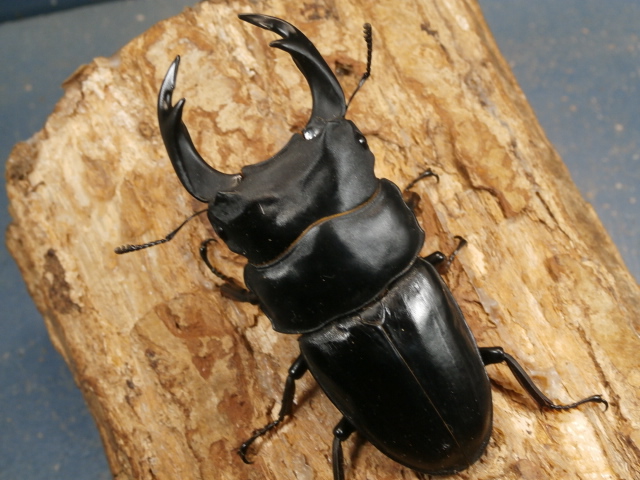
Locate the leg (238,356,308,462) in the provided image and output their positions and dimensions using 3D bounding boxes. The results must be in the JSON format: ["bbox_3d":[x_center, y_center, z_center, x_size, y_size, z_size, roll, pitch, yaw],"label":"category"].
[{"bbox_3d":[-0.006,0.024,0.180,0.003,0.007,0.017,30,69,13],"label":"leg"}]

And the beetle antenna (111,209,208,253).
[{"bbox_3d":[-0.024,-0.001,0.189,0.016,0.002,0.003,-25,67,-11],"label":"beetle antenna"}]

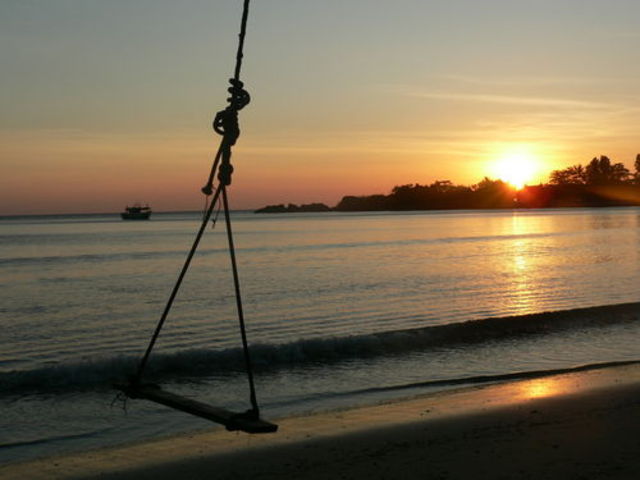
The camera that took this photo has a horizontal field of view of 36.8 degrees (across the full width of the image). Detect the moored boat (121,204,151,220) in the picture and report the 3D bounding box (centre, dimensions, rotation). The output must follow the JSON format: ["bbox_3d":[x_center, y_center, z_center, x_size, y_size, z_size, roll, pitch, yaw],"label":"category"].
[{"bbox_3d":[-58.373,-8.724,305.000,9.500,4.700,3.300,-2,2,-10],"label":"moored boat"}]

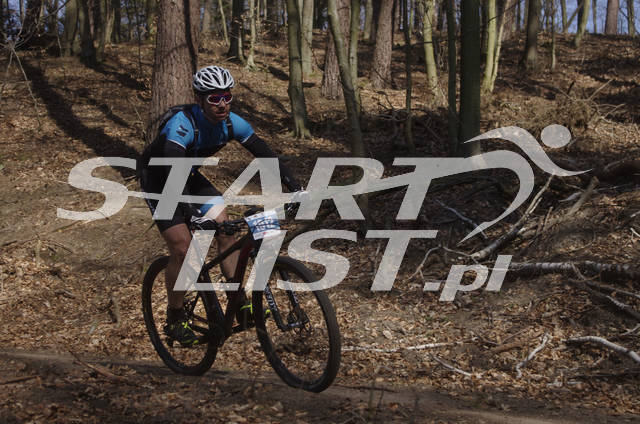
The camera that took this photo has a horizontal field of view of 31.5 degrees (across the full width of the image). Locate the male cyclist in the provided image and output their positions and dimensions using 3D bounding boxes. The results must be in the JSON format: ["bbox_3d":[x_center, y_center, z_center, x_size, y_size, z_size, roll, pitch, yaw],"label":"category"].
[{"bbox_3d":[-0.625,-0.016,6.345,0.720,1.500,1.000,-11,6,-40],"label":"male cyclist"}]

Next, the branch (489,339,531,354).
[{"bbox_3d":[1.191,0.844,7.100,0.270,0.045,0.055,-7,5,-19],"label":"branch"}]

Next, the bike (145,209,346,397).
[{"bbox_3d":[-0.505,0.476,6.312,0.700,1.000,1.820,-14,7,-40],"label":"bike"}]

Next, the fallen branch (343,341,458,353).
[{"bbox_3d":[0.508,0.862,7.250,0.760,0.040,0.090,-3,2,-2],"label":"fallen branch"}]

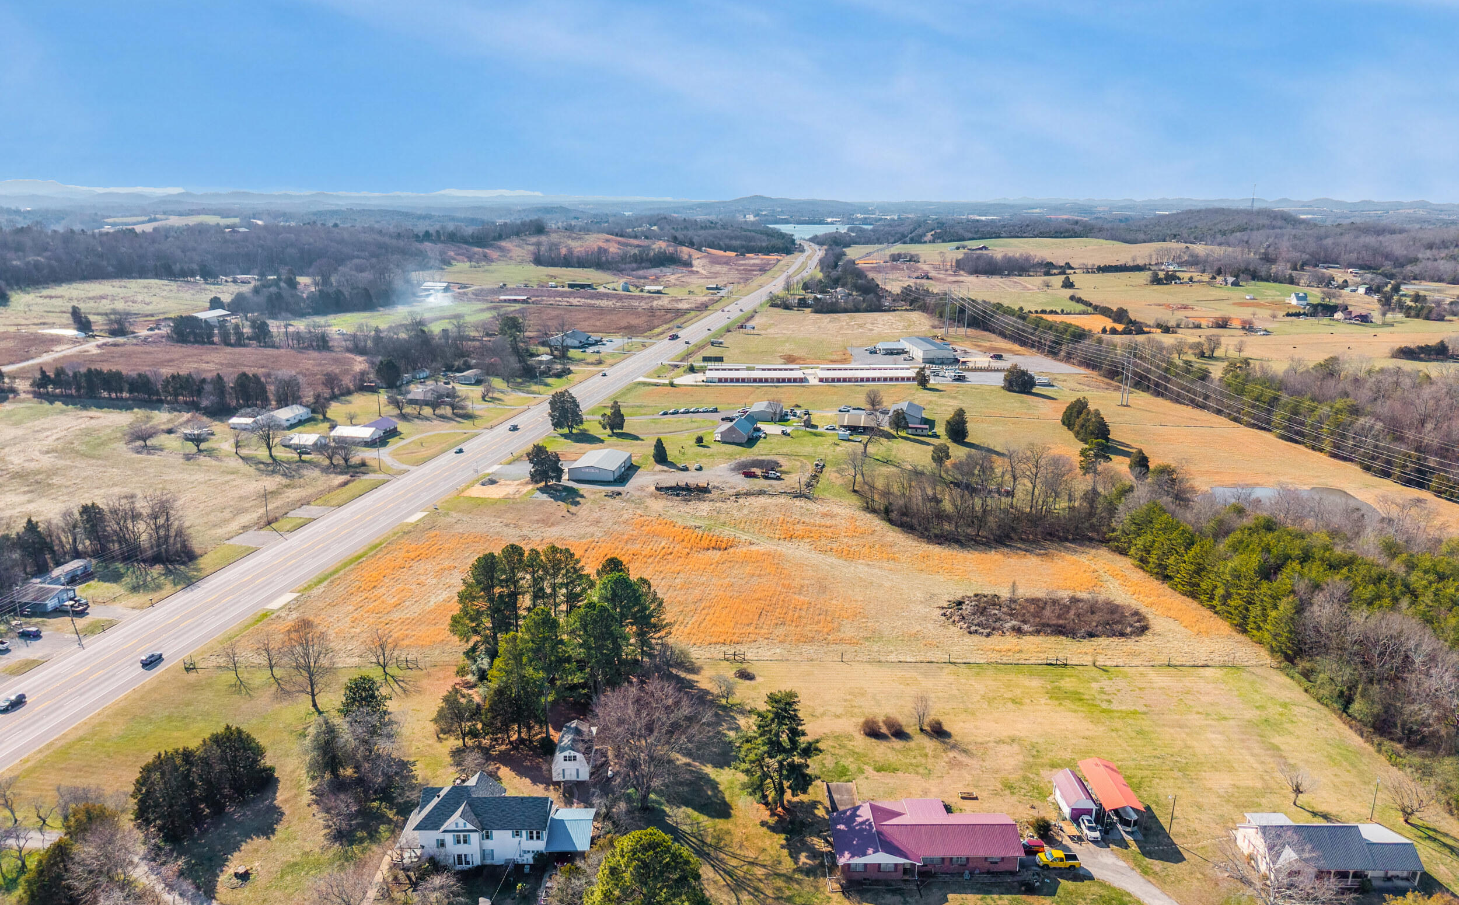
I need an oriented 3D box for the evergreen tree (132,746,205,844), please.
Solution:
[{"bbox_3d":[-79.519,47.751,143.034,9.300,11.800,9.300,0,14,0],"label":"evergreen tree"}]

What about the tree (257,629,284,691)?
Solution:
[{"bbox_3d":[-85.390,37.245,188.367,4.700,9.500,4.700,0,14,0],"label":"tree"}]

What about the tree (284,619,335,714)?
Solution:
[{"bbox_3d":[-73.064,36.818,176.245,8.190,16.200,8.190,0,14,0],"label":"tree"}]

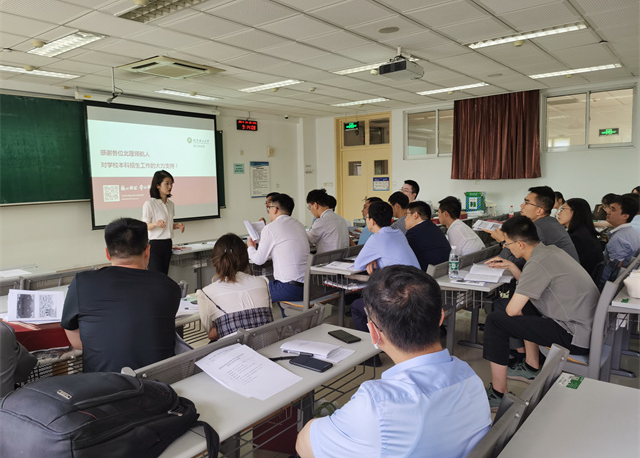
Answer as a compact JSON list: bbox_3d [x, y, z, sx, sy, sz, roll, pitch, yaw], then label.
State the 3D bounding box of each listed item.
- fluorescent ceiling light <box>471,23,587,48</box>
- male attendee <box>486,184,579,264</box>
[{"bbox_3d":[2.120,-2.024,5.211,1.200,0.080,0.300,3,7,38],"label":"fluorescent ceiling light"},{"bbox_3d":[1.611,0.380,3.596,0.780,1.360,0.520,3,7,38],"label":"male attendee"}]

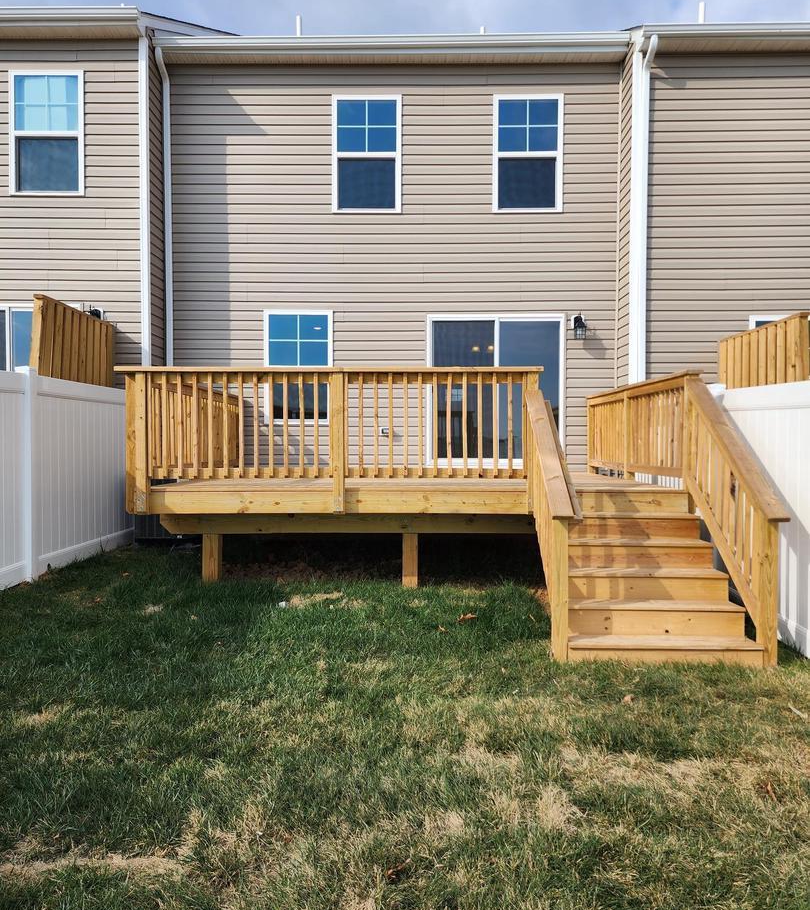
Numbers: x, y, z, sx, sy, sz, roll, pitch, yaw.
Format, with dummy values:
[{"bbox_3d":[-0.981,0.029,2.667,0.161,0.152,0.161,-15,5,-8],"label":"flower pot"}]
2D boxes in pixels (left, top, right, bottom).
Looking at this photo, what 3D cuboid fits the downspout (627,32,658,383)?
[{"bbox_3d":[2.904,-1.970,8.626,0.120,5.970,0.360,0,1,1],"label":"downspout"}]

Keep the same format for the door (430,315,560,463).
[{"bbox_3d":[1.193,-0.837,9.457,1.780,2.020,0.120,0,1,1],"label":"door"}]

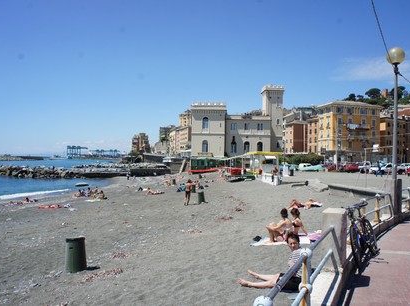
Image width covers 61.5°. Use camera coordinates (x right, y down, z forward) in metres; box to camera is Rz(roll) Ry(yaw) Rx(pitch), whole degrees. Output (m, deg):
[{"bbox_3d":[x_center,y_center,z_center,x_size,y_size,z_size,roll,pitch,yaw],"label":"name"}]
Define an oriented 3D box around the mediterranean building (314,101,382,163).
[{"bbox_3d":[44.300,-5.950,106.800,19.500,19.100,9.000,0,-1,-21],"label":"mediterranean building"}]

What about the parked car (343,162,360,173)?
[{"bbox_3d":[21.223,2.090,49.000,3.900,1.420,1.650,0,-1,-37],"label":"parked car"}]

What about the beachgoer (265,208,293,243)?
[{"bbox_3d":[1.959,1.914,9.100,0.730,0.870,0.450,0,-1,9],"label":"beachgoer"}]

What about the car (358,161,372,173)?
[{"bbox_3d":[22.186,1.998,47.500,1.650,1.550,3.900,-1,-1,37],"label":"car"}]

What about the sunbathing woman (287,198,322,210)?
[{"bbox_3d":[3.900,1.960,13.500,1.550,0.420,0.550,0,-1,-26],"label":"sunbathing woman"}]

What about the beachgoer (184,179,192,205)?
[{"bbox_3d":[-1.128,2.622,23.000,0.500,1.720,0.420,0,-1,14],"label":"beachgoer"}]

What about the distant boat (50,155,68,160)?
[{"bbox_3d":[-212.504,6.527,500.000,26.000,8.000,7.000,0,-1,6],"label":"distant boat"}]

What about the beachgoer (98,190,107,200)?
[{"bbox_3d":[-9.008,3.681,30.000,0.850,0.800,0.500,0,-1,6],"label":"beachgoer"}]

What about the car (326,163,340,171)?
[{"bbox_3d":[19.807,2.218,52.000,3.900,1.400,1.620,0,-1,-37],"label":"car"}]

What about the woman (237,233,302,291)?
[{"bbox_3d":[1.020,1.600,5.400,1.080,0.860,0.520,0,-1,25],"label":"woman"}]

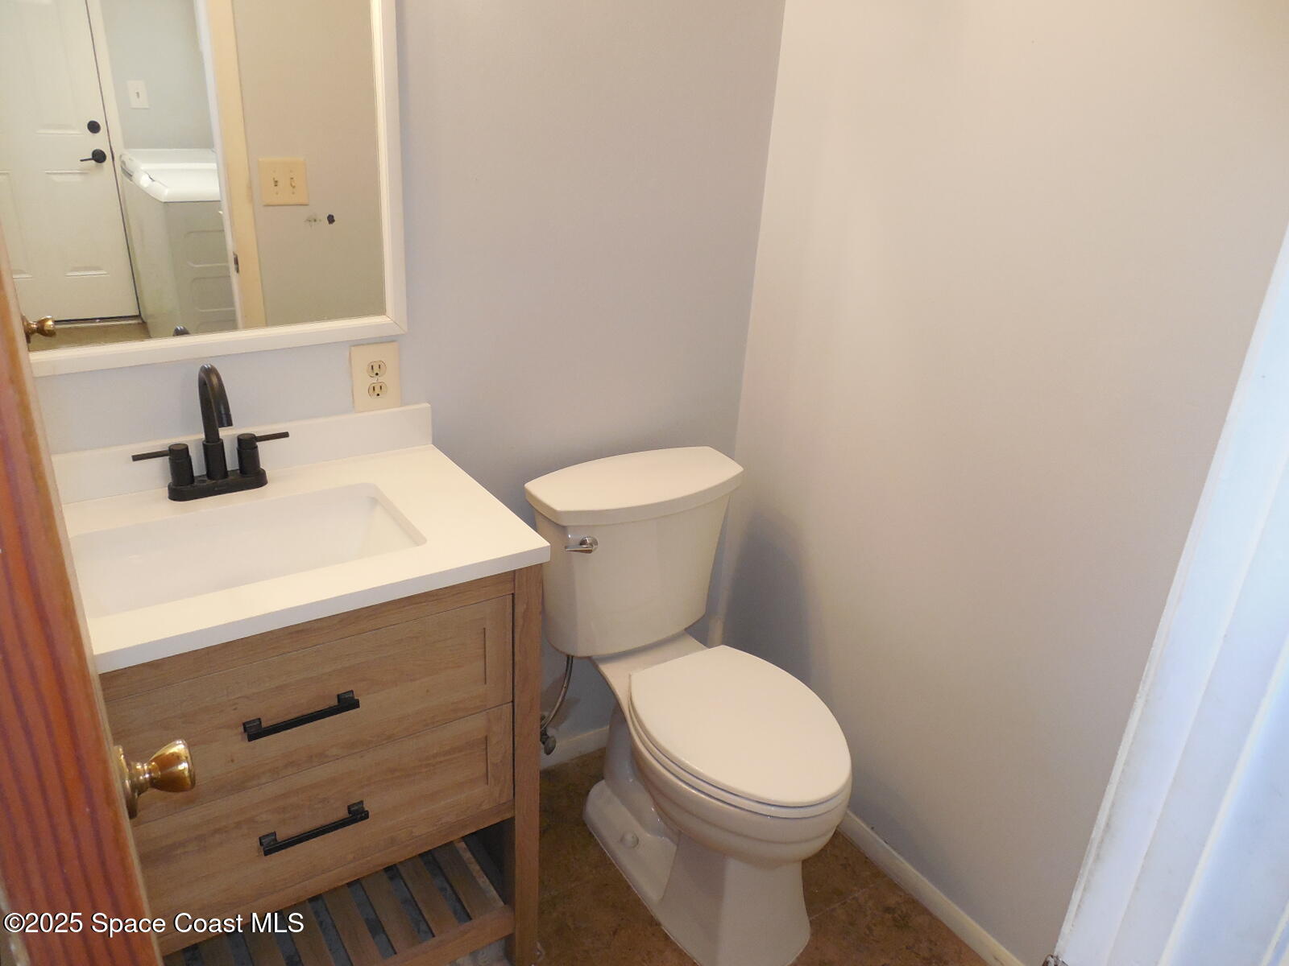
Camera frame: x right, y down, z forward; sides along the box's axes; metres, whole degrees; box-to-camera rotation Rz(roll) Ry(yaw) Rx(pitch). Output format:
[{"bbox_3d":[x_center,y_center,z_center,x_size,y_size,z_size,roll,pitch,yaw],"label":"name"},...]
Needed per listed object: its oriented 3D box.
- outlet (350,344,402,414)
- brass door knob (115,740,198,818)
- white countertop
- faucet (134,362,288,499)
[{"bbox_3d":[-0.472,-0.183,1.645,0.085,0.128,0.009,-12,28,-32],"label":"outlet"},{"bbox_3d":[-0.425,0.253,0.809,0.060,0.069,0.069,-12,28,-32],"label":"brass door knob"},{"bbox_3d":[-0.587,0.053,1.365,0.759,0.101,0.470,-12,28,-32],"label":"white countertop"},{"bbox_3d":[-0.651,-0.074,1.424,0.232,0.224,0.173,-12,28,-32],"label":"faucet"}]

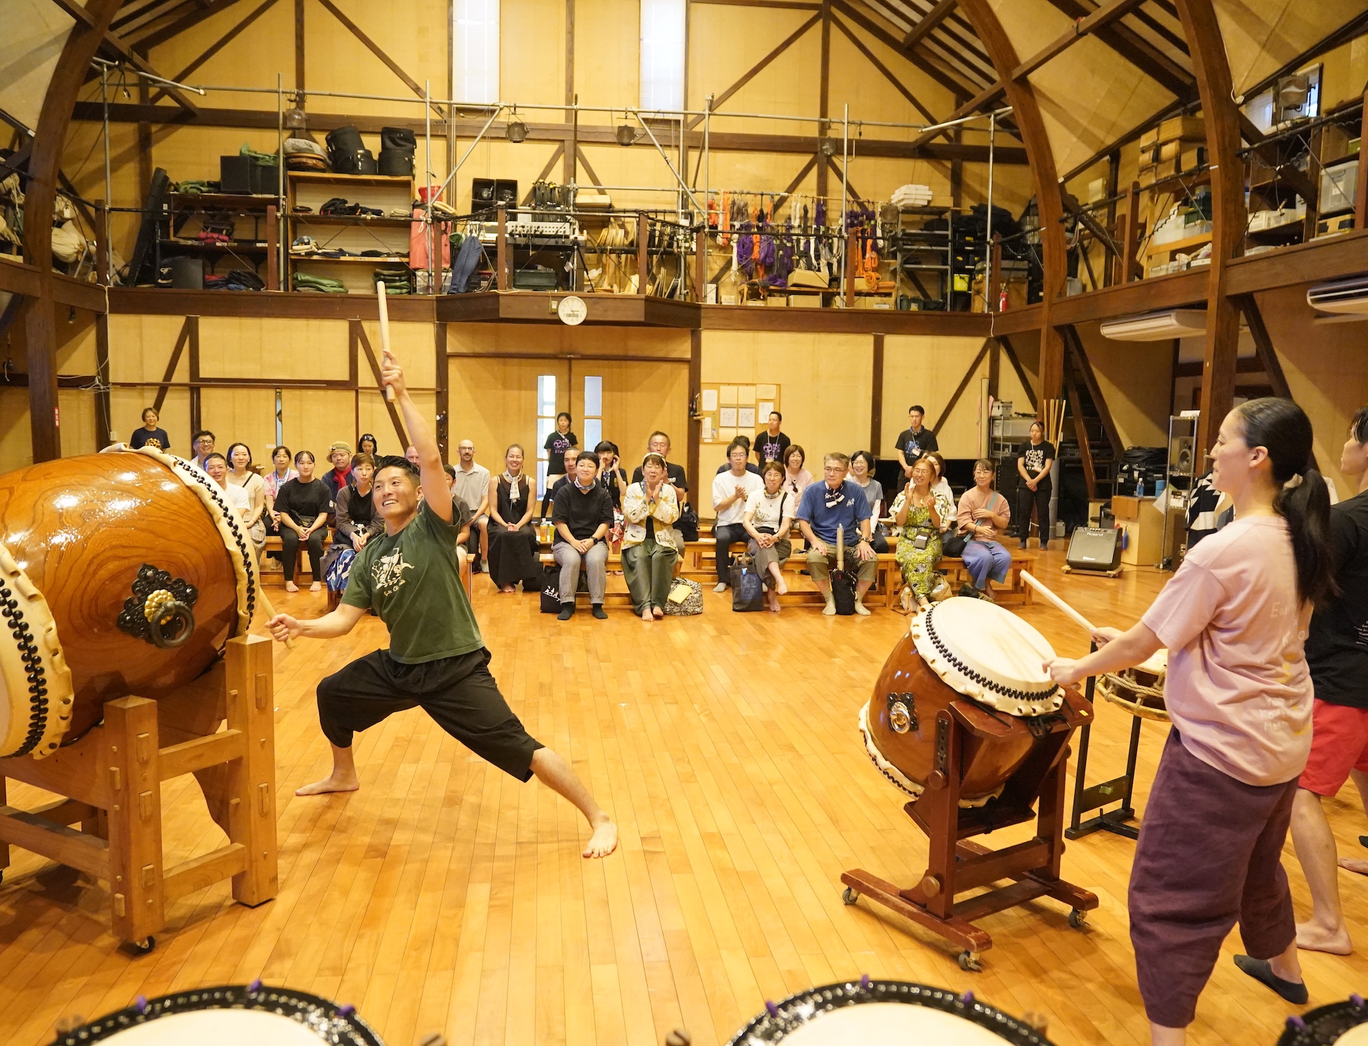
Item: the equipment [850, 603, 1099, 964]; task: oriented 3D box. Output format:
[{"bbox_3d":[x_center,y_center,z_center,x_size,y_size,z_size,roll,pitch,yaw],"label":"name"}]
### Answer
[{"bbox_3d":[0.904,0.758,3.370,0.580,1.050,0.690,-3,7,-35],"label":"equipment"}]

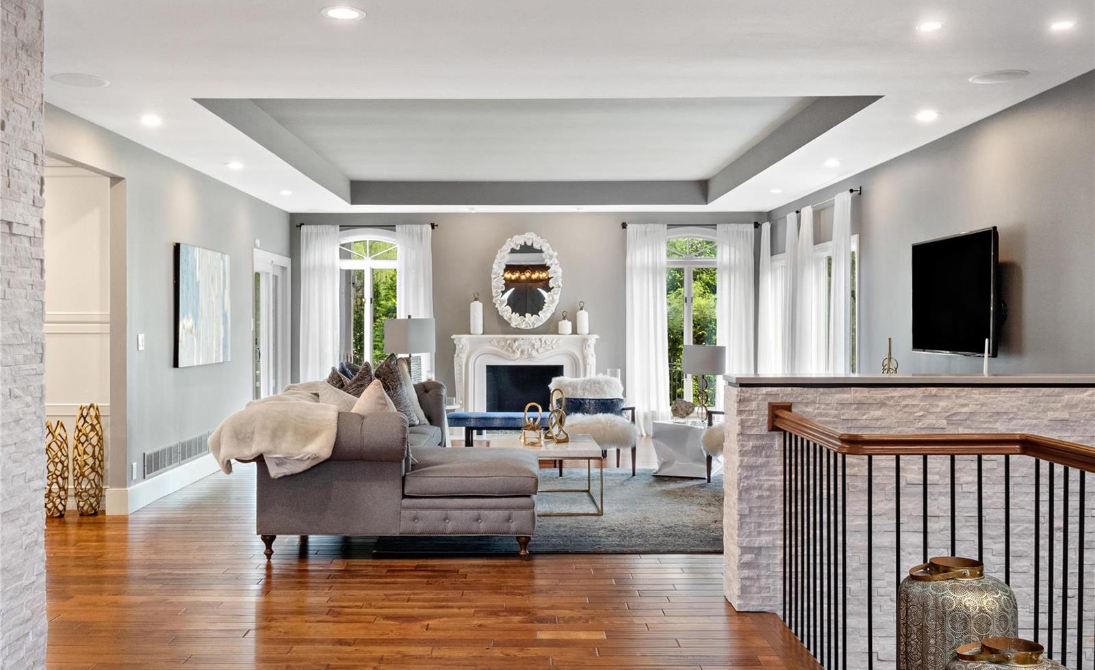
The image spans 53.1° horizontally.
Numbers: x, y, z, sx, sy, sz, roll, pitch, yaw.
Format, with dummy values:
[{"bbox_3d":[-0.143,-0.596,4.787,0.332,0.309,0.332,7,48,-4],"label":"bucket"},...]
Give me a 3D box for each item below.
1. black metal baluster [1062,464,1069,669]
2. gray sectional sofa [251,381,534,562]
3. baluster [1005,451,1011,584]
[{"bbox_3d":[1.731,0.872,3.661,0.016,0.858,0.016,0,1,-1],"label":"black metal baluster"},{"bbox_3d":[-0.961,0.860,8.053,1.740,0.860,3.500,0,1,-1],"label":"gray sectional sofa"},{"bbox_3d":[1.734,0.897,4.134,0.013,0.893,0.013,0,1,-1],"label":"baluster"}]

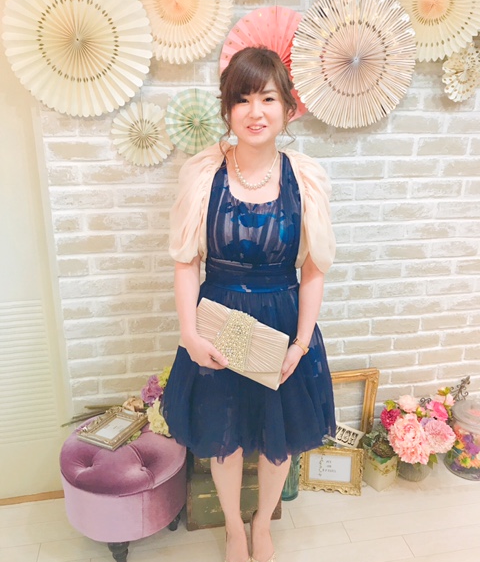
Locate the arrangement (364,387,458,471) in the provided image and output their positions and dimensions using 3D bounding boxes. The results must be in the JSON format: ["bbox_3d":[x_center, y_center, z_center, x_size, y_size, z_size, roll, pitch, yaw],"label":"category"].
[{"bbox_3d":[0.711,0.613,2.121,0.360,0.310,0.260,-3,19,-10],"label":"arrangement"}]

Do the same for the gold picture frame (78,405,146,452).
[{"bbox_3d":[-0.438,0.515,1.812,0.145,0.030,0.200,8,21,22],"label":"gold picture frame"}]

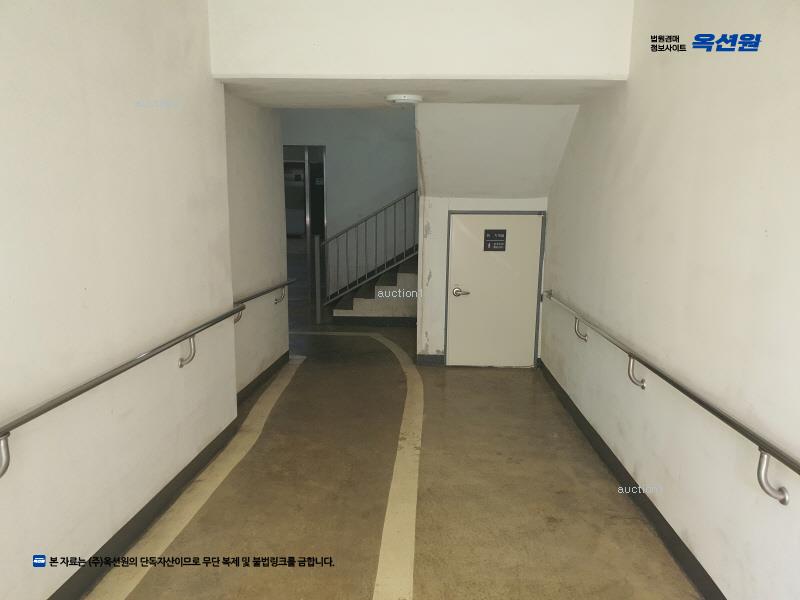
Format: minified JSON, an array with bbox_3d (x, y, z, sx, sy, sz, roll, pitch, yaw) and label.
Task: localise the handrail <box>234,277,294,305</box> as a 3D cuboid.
[{"bbox_3d":[-1.201,0.012,5.396,0.115,0.218,1.850,1,8,3],"label":"handrail"}]

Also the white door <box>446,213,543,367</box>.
[{"bbox_3d":[0.933,-0.073,6.004,0.893,1.544,0.060,1,11,3],"label":"white door"}]

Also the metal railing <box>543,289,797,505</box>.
[{"bbox_3d":[1.230,0.316,3.420,0.115,0.218,4.100,1,8,3],"label":"metal railing"}]

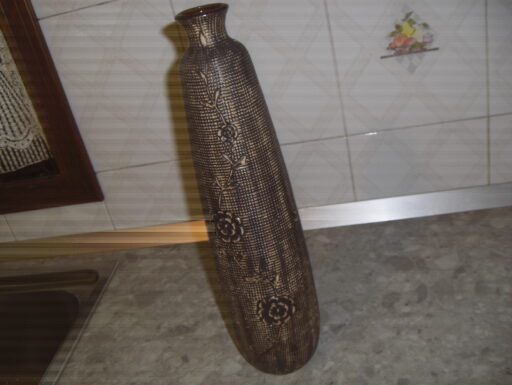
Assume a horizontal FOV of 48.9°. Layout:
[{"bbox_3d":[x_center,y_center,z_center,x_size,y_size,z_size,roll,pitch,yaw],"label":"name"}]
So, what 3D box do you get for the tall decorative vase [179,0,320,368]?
[{"bbox_3d":[-0.006,0.018,0.583,0.104,0.408,0.104,-14,28,-1],"label":"tall decorative vase"}]

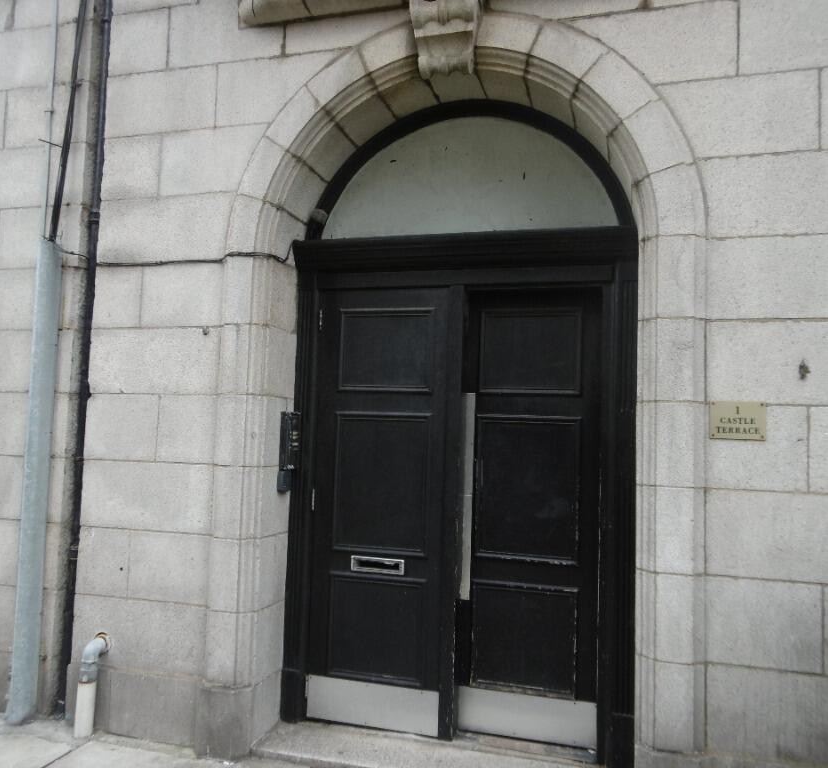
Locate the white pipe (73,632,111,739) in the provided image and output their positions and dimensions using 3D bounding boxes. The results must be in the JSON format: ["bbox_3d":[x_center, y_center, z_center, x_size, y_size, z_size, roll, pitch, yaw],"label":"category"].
[{"bbox_3d":[-1.571,1.468,3.450,0.092,0.462,0.120,0,-4,15],"label":"white pipe"}]

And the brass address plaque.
[{"bbox_3d":[1.291,0.150,2.832,0.211,0.146,0.012,0,-4,15],"label":"brass address plaque"}]

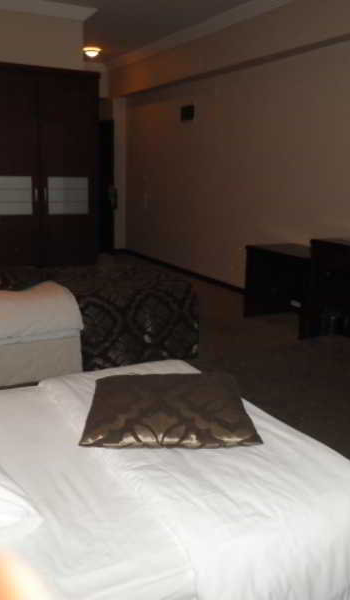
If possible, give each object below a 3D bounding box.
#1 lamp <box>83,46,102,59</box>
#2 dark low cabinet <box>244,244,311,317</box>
[{"bbox_3d":[-1.038,-3.144,7.053,0.186,0.112,0.186,-5,15,-28],"label":"lamp"},{"bbox_3d":[1.042,-0.104,4.674,0.539,0.636,0.787,-5,15,-28],"label":"dark low cabinet"}]

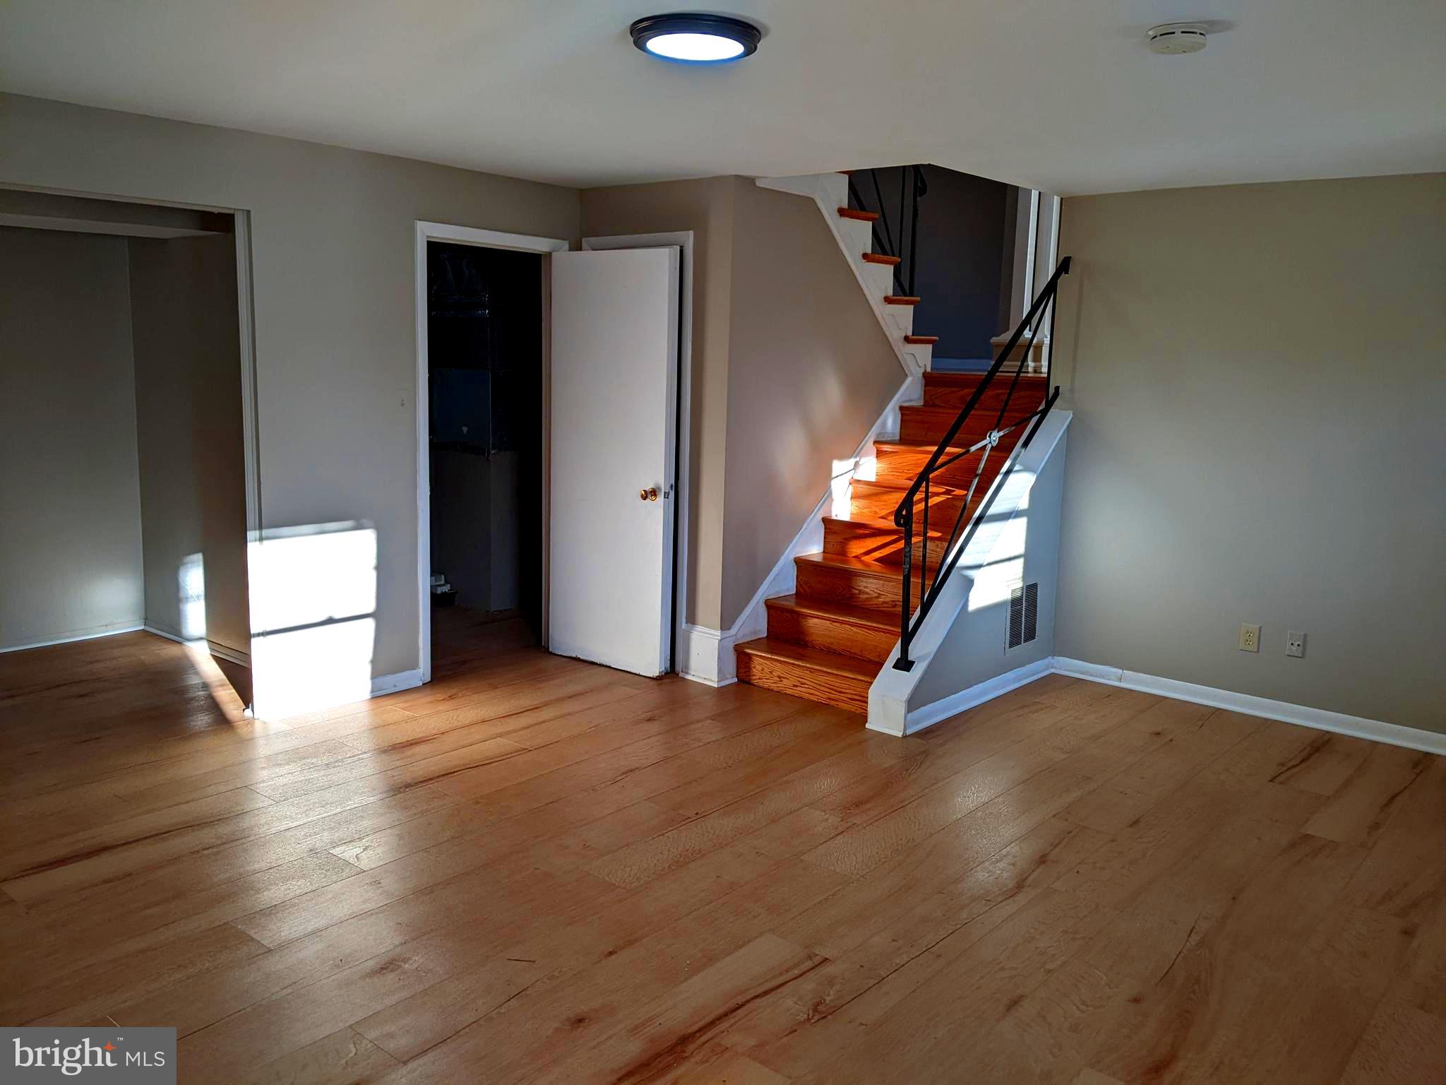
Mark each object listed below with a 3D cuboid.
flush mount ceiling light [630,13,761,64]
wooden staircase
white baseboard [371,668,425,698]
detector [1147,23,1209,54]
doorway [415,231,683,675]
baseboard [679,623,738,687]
[{"bbox_3d":[-0.070,-1.275,2.868,0.334,0.045,0.334,2,9,0],"label":"flush mount ceiling light"},{"bbox_3d":[0.877,-0.089,5.673,0.839,1.510,1.623,10,12,40],"label":"wooden staircase"},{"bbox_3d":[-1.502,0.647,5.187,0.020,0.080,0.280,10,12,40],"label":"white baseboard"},{"bbox_3d":[1.108,-1.224,2.745,0.140,0.039,0.140,10,12,40],"label":"detector"},{"bbox_3d":[-0.837,-0.381,5.302,0.784,2.109,0.982,10,12,40],"label":"doorway"},{"bbox_3d":[-0.075,0.535,5.539,0.292,0.268,0.129,10,12,40],"label":"baseboard"}]

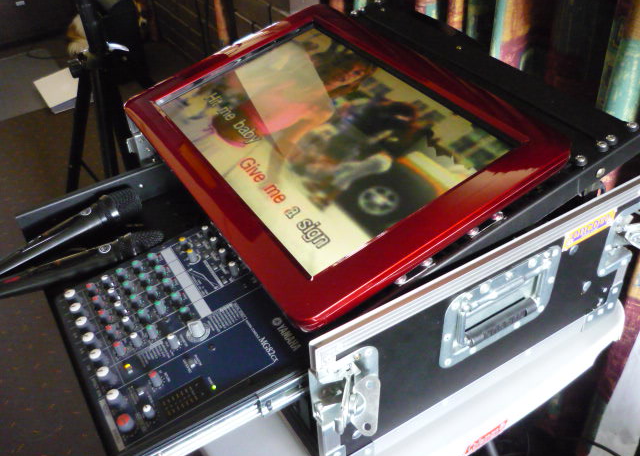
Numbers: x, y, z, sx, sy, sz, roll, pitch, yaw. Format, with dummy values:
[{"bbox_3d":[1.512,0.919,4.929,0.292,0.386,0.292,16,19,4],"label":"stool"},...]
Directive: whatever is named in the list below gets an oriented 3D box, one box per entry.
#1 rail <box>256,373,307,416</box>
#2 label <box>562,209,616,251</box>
[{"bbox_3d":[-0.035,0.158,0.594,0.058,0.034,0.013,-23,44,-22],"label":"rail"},{"bbox_3d":[0.302,0.002,0.683,0.083,0.027,0.003,-23,44,-22],"label":"label"}]

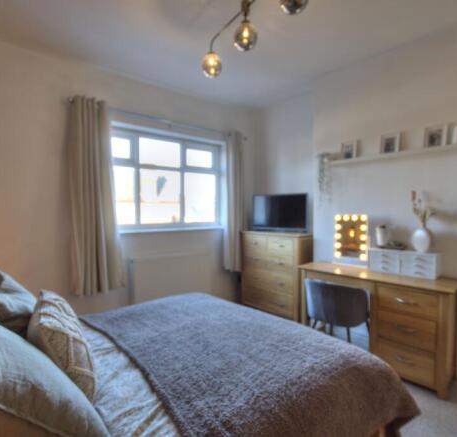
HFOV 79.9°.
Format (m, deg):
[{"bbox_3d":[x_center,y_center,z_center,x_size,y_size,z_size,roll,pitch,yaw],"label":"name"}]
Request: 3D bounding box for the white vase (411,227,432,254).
[{"bbox_3d":[1.543,0.170,2.182,0.142,0.200,0.142,-2,2,-45],"label":"white vase"}]

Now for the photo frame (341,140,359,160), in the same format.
[{"bbox_3d":[1.151,-0.644,2.584,0.030,0.160,0.145,-2,2,-45],"label":"photo frame"}]

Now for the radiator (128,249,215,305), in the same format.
[{"bbox_3d":[-0.576,0.703,2.891,0.870,0.620,0.100,-1,2,-34],"label":"radiator"}]

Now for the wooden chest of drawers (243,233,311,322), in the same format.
[{"bbox_3d":[0.647,0.699,3.640,0.420,1.010,0.950,-2,3,-43],"label":"wooden chest of drawers"}]

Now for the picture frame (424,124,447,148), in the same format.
[{"bbox_3d":[1.613,-0.633,2.122,0.030,0.160,0.145,-2,2,-45],"label":"picture frame"}]

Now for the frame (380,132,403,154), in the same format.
[{"bbox_3d":[1.393,-0.641,2.343,0.030,0.160,0.145,-2,2,-45],"label":"frame"}]

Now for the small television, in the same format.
[{"bbox_3d":[0.563,-0.062,3.088,0.100,0.422,0.730,-2,2,-45],"label":"small television"}]

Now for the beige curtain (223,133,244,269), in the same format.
[{"bbox_3d":[0.060,-0.220,3.714,0.330,1.900,0.140,-1,2,-37],"label":"beige curtain"}]

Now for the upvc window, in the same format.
[{"bbox_3d":[-0.769,-0.418,3.265,1.620,1.120,0.100,-1,2,-37],"label":"upvc window"}]

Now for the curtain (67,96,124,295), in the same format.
[{"bbox_3d":[-1.305,-0.200,2.700,0.470,1.880,0.140,-1,2,-37],"label":"curtain"}]

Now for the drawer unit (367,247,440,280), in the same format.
[{"bbox_3d":[1.450,0.364,2.274,0.180,0.196,0.455,-2,2,-45],"label":"drawer unit"}]

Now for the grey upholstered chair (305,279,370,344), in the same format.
[{"bbox_3d":[0.965,0.881,2.345,0.480,0.730,0.490,2,3,43],"label":"grey upholstered chair"}]

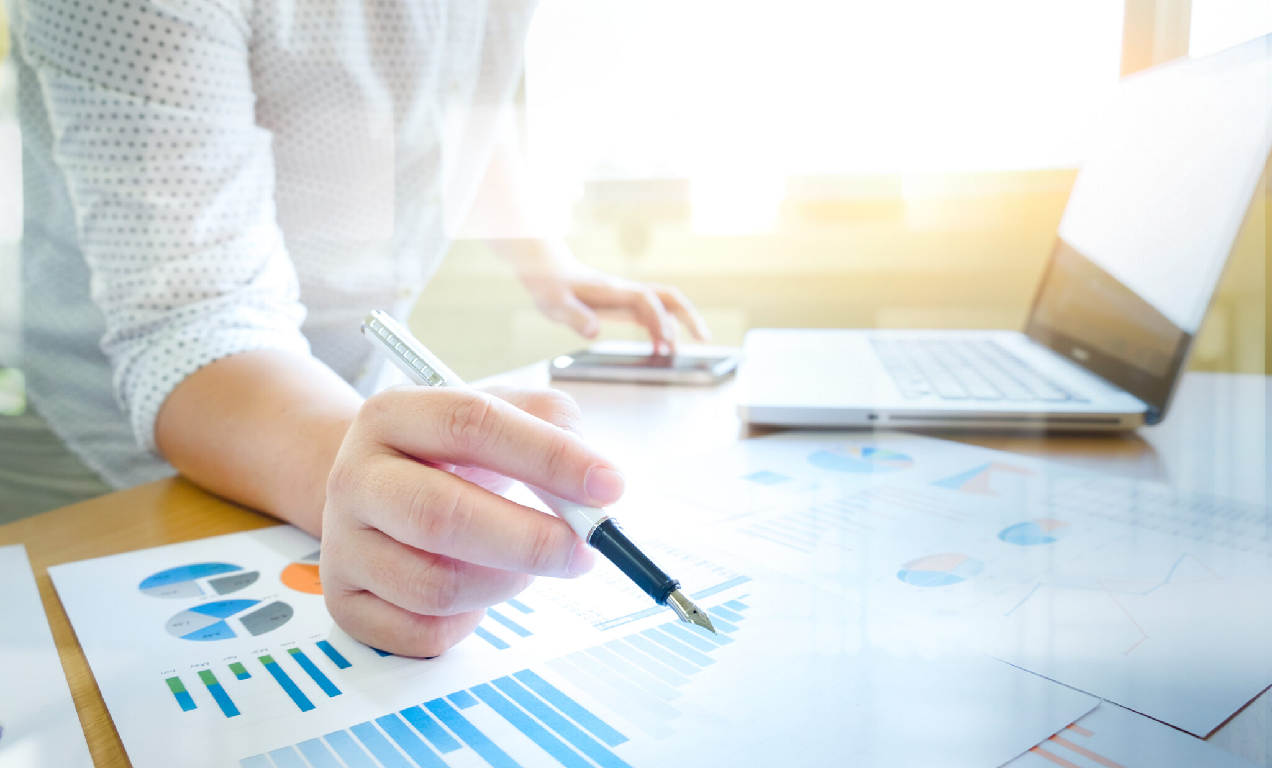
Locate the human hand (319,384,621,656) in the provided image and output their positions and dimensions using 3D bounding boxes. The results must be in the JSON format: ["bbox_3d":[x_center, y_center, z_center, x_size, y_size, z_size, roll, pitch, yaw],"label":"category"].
[{"bbox_3d":[-0.054,0.037,0.322,0.103,0.082,0.085,4,12,25],"label":"human hand"}]

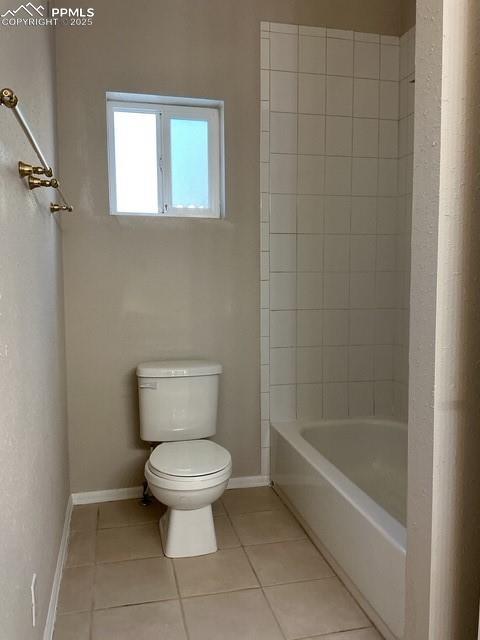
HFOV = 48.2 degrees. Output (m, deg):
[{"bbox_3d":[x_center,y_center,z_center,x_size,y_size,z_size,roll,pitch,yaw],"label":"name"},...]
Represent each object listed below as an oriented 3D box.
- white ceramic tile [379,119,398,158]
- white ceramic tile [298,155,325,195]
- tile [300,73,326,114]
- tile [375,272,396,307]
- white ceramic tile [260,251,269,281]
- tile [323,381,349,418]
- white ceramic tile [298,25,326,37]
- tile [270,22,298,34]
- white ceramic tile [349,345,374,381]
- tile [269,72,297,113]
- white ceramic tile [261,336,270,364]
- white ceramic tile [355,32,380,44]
[{"bbox_3d":[0.816,-0.998,2.952,0.120,0.203,0.010,-1,5,-12],"label":"white ceramic tile"},{"bbox_3d":[0.376,-0.769,2.846,0.152,0.203,0.010,-2,6,-13],"label":"white ceramic tile"},{"bbox_3d":[0.383,-1.194,2.842,0.152,0.203,0.010,-1,5,-12],"label":"tile"},{"bbox_3d":[0.820,-0.167,3.029,0.120,0.203,0.010,-1,5,-12],"label":"tile"},{"bbox_3d":[0.133,-0.286,2.830,0.046,0.150,0.010,-2,6,-14],"label":"white ceramic tile"},{"bbox_3d":[0.535,0.451,3.000,0.152,0.201,0.010,-2,6,-14],"label":"tile"},{"bbox_3d":[0.370,-1.479,2.753,0.150,0.044,0.010,-2,6,-13],"label":"white ceramic tile"},{"bbox_3d":[0.222,-1.475,2.718,0.150,0.044,0.010,-2,6,-13],"label":"tile"},{"bbox_3d":[0.687,0.240,3.037,0.152,0.203,0.010,-1,5,-12],"label":"white ceramic tile"},{"bbox_3d":[0.227,-1.171,2.768,0.152,0.203,0.010,-2,6,-14],"label":"tile"},{"bbox_3d":[0.130,0.160,2.850,0.049,0.148,0.010,-2,6,-13],"label":"white ceramic tile"},{"bbox_3d":[0.672,-1.499,2.849,0.151,0.050,0.009,-1,5,-13],"label":"white ceramic tile"}]

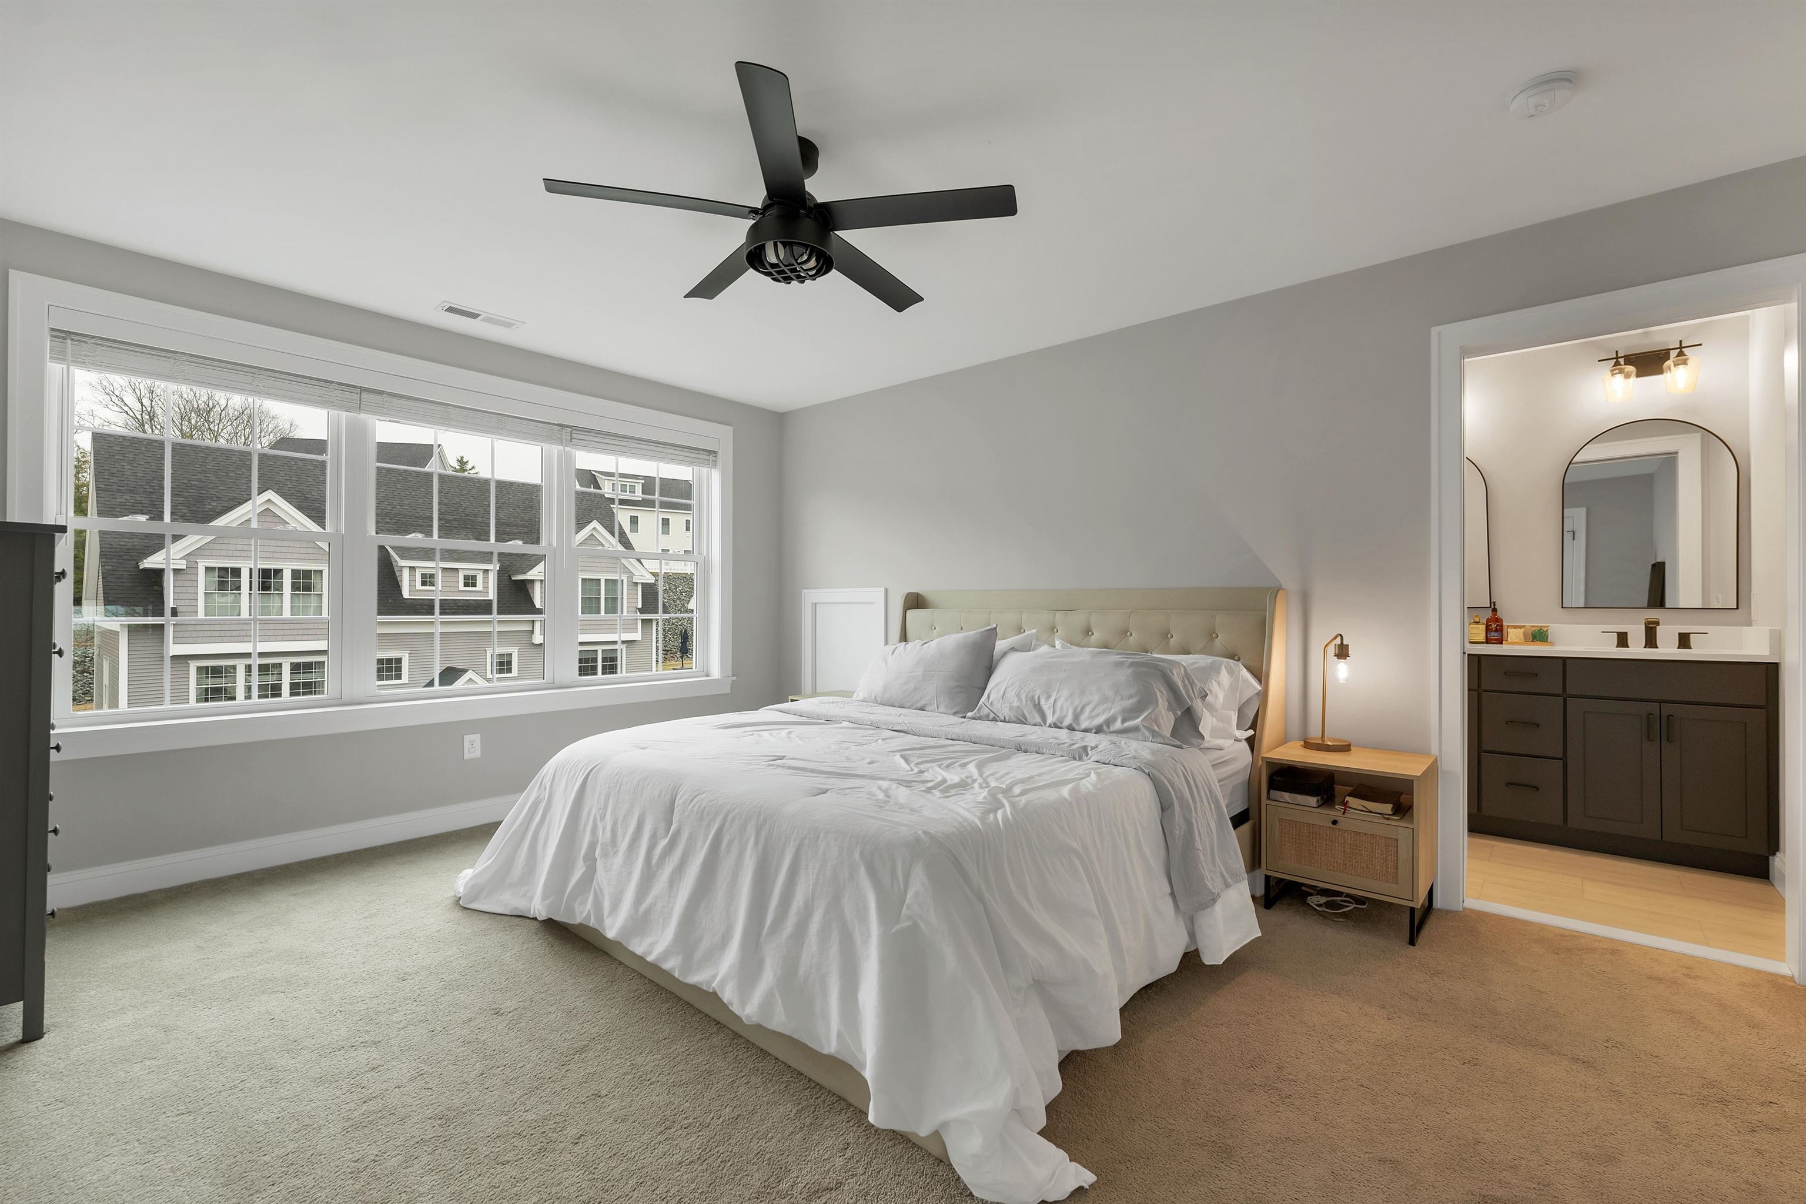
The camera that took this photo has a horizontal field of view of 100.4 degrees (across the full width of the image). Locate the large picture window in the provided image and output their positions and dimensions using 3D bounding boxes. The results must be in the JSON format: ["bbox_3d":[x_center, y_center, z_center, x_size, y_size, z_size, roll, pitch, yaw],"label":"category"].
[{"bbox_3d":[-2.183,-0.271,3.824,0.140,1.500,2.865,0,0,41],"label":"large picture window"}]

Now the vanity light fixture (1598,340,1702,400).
[{"bbox_3d":[3.500,-1.076,3.532,0.347,0.248,0.160,0,0,41],"label":"vanity light fixture"}]

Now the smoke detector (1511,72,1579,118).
[{"bbox_3d":[1.644,-1.301,1.938,0.141,0.042,0.141,0,0,41],"label":"smoke detector"}]

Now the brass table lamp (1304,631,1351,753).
[{"bbox_3d":[1.643,0.348,2.921,0.160,0.448,0.160,0,0,41],"label":"brass table lamp"}]

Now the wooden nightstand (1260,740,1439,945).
[{"bbox_3d":[1.631,0.846,2.754,0.482,0.552,0.415,0,0,41],"label":"wooden nightstand"}]

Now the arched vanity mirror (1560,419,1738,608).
[{"bbox_3d":[3.538,-0.417,3.586,0.610,0.910,0.025,0,0,41],"label":"arched vanity mirror"}]

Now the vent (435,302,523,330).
[{"bbox_3d":[-1.962,-1.322,3.510,0.153,0.015,0.352,0,0,41],"label":"vent"}]

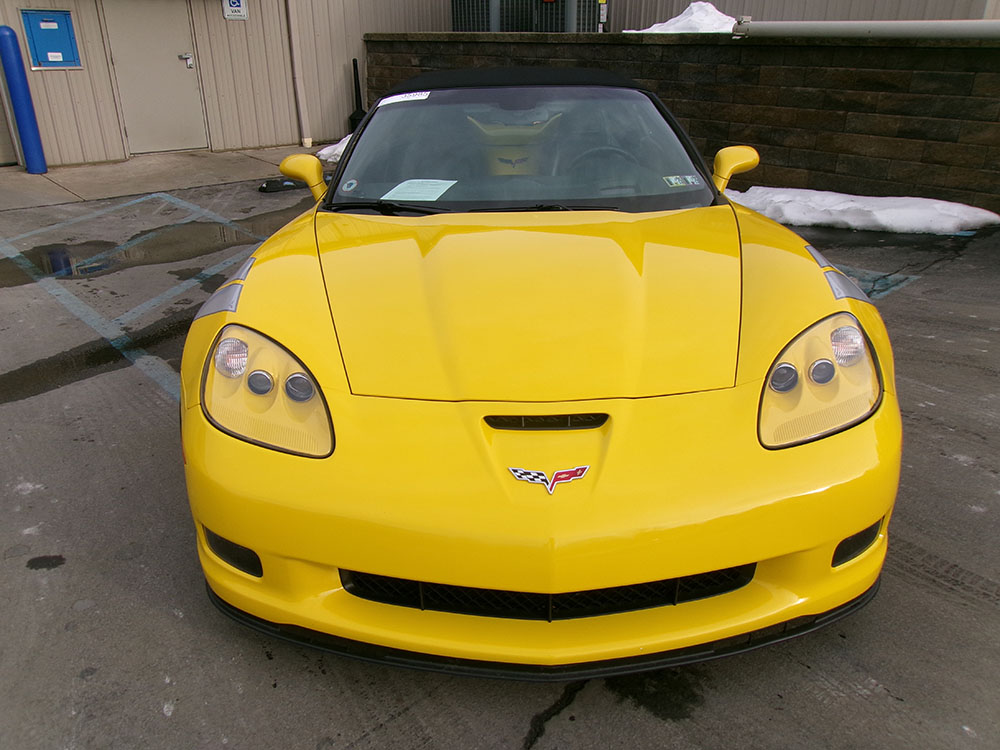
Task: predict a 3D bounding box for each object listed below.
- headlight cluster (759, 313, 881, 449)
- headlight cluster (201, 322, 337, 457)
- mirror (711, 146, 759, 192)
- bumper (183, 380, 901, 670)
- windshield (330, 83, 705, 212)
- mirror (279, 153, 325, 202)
[{"bbox_3d":[0.763,0.010,1.878,0.370,0.210,0.430,-1,24,0],"label":"headlight cluster"},{"bbox_3d":[-0.557,0.032,1.871,0.370,0.210,0.430,-1,24,0],"label":"headlight cluster"},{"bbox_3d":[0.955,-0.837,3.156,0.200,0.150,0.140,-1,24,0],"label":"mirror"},{"bbox_3d":[0.108,0.323,1.835,1.860,0.600,0.560,-1,24,0],"label":"bumper"},{"bbox_3d":[0.082,-0.895,3.076,1.480,0.140,0.820,-1,52,0],"label":"windshield"},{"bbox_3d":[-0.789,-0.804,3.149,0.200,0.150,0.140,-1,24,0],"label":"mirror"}]

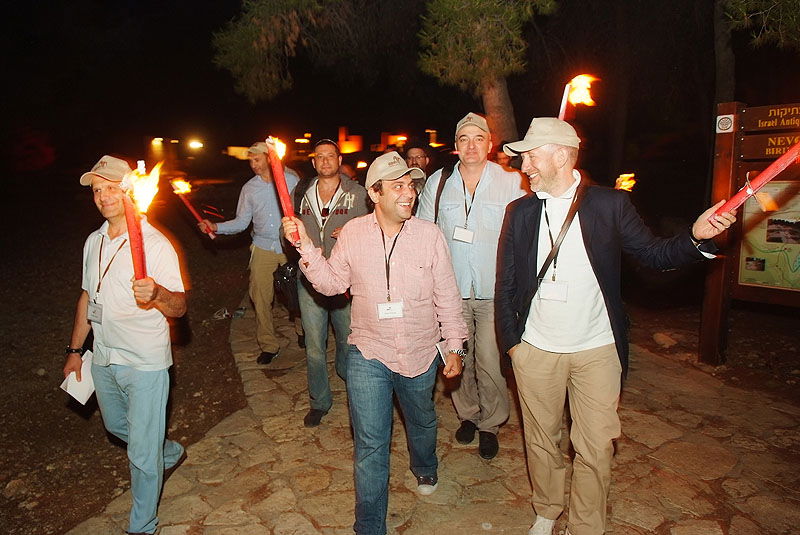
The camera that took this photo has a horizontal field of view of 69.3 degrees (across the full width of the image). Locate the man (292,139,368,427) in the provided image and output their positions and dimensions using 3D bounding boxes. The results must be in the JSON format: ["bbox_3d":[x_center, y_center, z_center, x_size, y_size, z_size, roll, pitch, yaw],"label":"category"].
[{"bbox_3d":[-0.428,0.100,3.610,0.550,1.770,0.480,0,8,-2],"label":"man"}]

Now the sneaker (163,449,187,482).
[{"bbox_3d":[-1.215,1.040,2.960,0.105,0.120,0.285,9,53,47],"label":"sneaker"}]

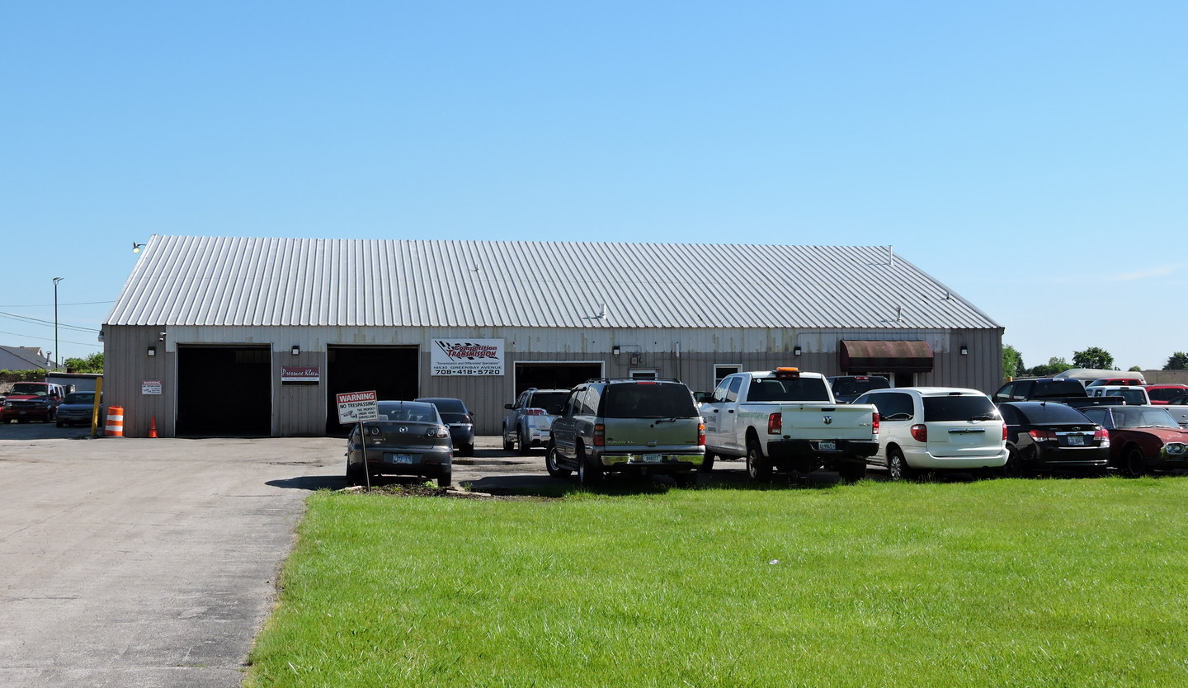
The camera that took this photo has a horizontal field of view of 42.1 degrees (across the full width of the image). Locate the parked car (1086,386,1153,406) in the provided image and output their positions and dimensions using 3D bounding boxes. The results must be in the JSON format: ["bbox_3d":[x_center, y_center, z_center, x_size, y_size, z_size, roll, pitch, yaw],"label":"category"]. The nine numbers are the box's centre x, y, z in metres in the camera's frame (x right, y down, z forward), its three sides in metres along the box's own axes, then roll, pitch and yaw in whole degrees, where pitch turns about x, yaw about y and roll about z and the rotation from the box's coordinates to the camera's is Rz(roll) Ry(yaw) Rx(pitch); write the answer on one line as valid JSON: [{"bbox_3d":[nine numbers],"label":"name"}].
[{"bbox_3d":[15.426,2.068,45.225,1.920,1.780,5.500,0,-2,-11],"label":"parked car"}]

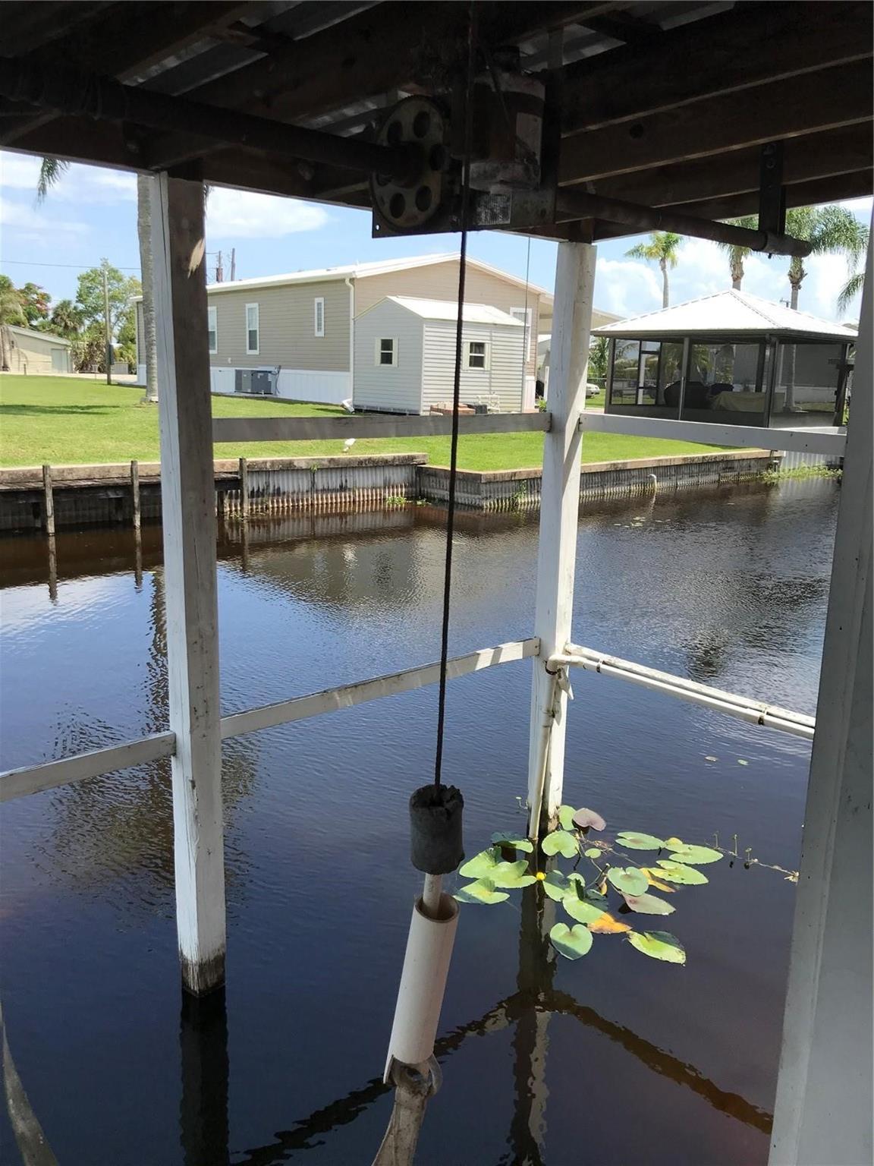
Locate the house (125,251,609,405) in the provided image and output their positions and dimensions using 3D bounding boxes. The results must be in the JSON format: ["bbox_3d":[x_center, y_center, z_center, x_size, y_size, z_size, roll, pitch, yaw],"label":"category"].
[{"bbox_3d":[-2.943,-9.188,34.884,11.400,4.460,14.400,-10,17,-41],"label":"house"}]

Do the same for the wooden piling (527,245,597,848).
[{"bbox_3d":[0.667,-0.131,5.181,0.140,3.280,0.140,-10,17,-41],"label":"wooden piling"}]

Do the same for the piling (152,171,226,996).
[{"bbox_3d":[-0.959,0.139,3.696,0.140,3.230,0.140,-10,17,-41],"label":"piling"}]

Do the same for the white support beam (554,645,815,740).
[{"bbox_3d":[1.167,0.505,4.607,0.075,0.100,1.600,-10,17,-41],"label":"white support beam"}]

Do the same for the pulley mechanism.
[{"bbox_3d":[-0.043,-0.967,2.121,0.280,0.320,0.630,-10,17,-41],"label":"pulley mechanism"}]

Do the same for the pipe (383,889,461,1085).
[{"bbox_3d":[-0.022,0.597,1.345,0.060,0.325,0.060,8,20,-3],"label":"pipe"}]

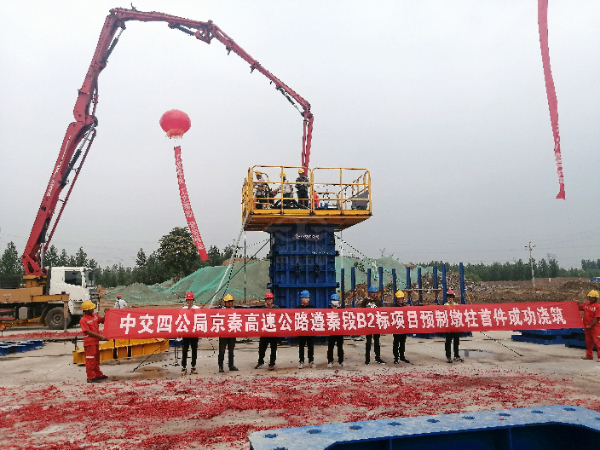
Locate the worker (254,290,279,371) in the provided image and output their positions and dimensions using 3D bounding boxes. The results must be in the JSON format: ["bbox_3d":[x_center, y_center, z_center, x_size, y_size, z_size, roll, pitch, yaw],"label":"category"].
[{"bbox_3d":[-0.791,2.498,11.048,0.550,1.790,0.360,0,-6,-5],"label":"worker"}]

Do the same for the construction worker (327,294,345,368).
[{"bbox_3d":[0.848,2.518,11.182,0.460,1.740,0.340,0,-6,-5],"label":"construction worker"}]

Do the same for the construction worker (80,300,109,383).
[{"bbox_3d":[-4.365,2.464,9.983,0.580,1.680,0.470,-2,-7,7],"label":"construction worker"}]

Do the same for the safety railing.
[{"bbox_3d":[0.042,-0.796,15.934,3.708,1.450,3.754,0,-6,-10],"label":"safety railing"}]

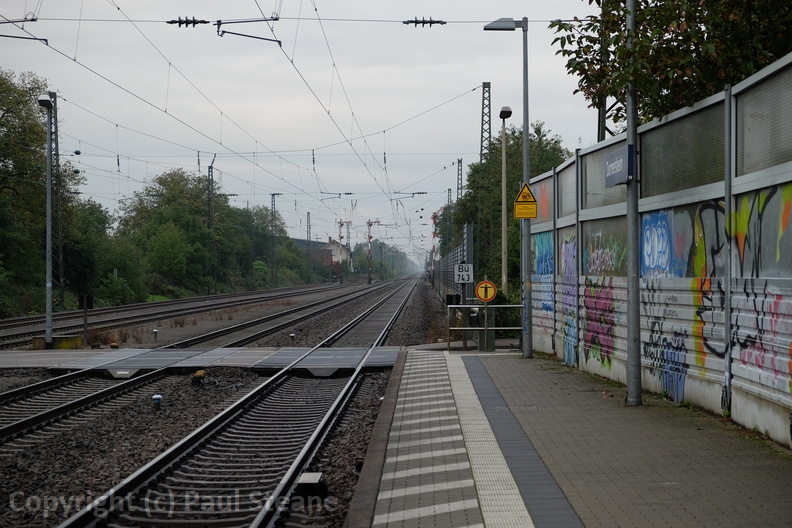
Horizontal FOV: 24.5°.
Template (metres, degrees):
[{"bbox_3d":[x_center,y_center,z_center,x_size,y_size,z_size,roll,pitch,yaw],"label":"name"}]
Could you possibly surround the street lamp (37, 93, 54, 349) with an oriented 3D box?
[{"bbox_3d":[-9.163,-1.096,47.520,0.360,6.652,0.650,0,0,3],"label":"street lamp"}]

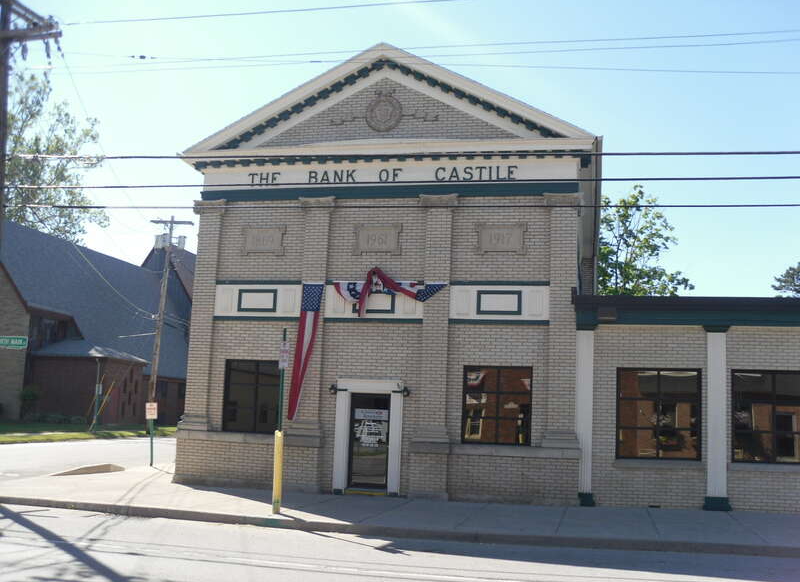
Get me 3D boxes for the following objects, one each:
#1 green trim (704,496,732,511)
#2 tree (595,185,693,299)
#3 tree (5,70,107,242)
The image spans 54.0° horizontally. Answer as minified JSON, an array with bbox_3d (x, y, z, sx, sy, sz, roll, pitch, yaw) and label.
[{"bbox_3d":[6.364,4.277,15.790,0.556,0.273,0.200,0,-7,11],"label":"green trim"},{"bbox_3d":[8.626,1.053,29.654,5.800,10.100,5.800,0,-7,13],"label":"tree"},{"bbox_3d":[-22.361,-3.247,48.303,9.000,22.040,9.000,0,-8,12],"label":"tree"}]

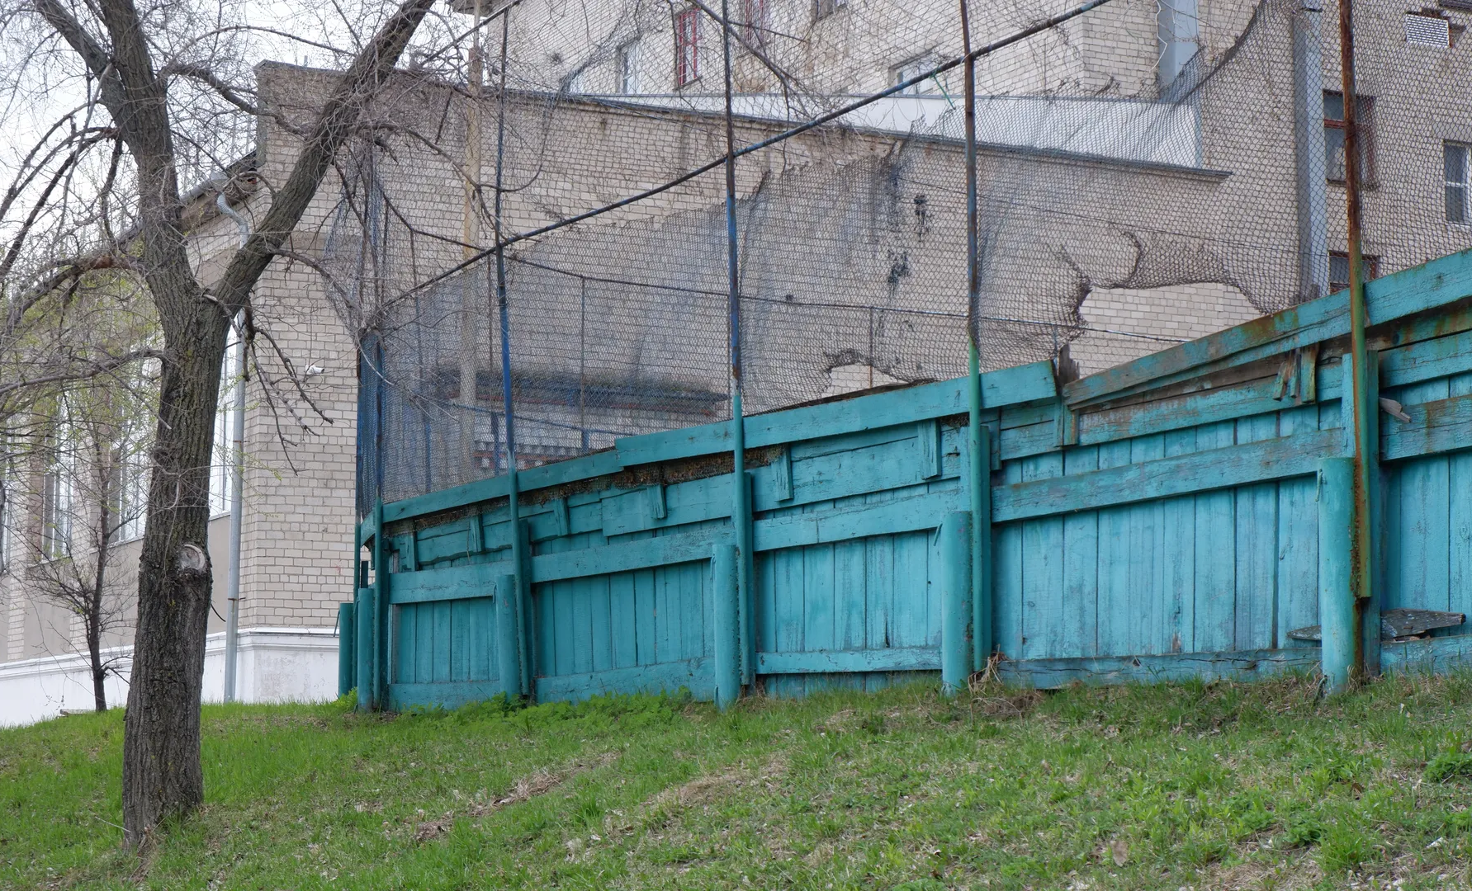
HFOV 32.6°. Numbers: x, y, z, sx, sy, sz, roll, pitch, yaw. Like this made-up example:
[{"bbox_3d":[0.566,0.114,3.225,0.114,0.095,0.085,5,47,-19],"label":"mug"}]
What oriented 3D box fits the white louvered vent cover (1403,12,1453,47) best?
[{"bbox_3d":[12.961,-7.768,47.150,1.100,0.550,0.100,3,-7,-27],"label":"white louvered vent cover"}]

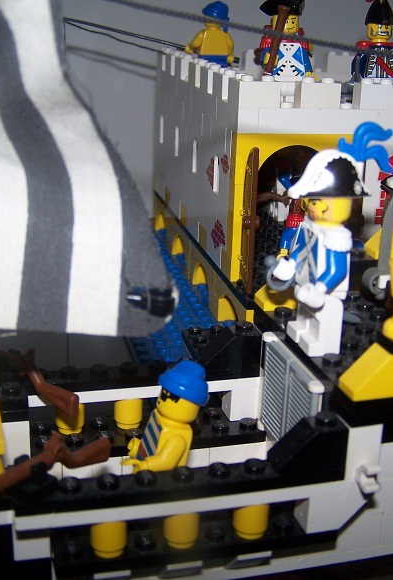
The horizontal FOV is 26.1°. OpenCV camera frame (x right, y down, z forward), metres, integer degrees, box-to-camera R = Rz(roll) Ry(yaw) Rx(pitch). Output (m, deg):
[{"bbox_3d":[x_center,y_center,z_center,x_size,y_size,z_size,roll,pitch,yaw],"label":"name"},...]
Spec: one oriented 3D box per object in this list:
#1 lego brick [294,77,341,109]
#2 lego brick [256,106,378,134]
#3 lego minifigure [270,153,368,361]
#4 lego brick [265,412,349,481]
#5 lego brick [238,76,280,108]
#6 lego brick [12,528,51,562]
[{"bbox_3d":[0.046,-0.075,0.322,0.016,0.011,0.008,-2,19,-13],"label":"lego brick"},{"bbox_3d":[0.046,-0.066,0.328,0.048,0.010,0.008,-2,20,-14],"label":"lego brick"},{"bbox_3d":[0.028,-0.009,0.203,0.014,0.048,0.024,-3,20,-16],"label":"lego minifigure"},{"bbox_3d":[0.025,0.033,0.186,0.016,0.011,0.008,-3,20,-16],"label":"lego brick"},{"bbox_3d":[0.023,-0.074,0.316,0.016,0.011,0.008,-2,19,-13],"label":"lego brick"},{"bbox_3d":[-0.036,0.052,0.184,0.008,0.010,0.008,-3,20,-17],"label":"lego brick"}]

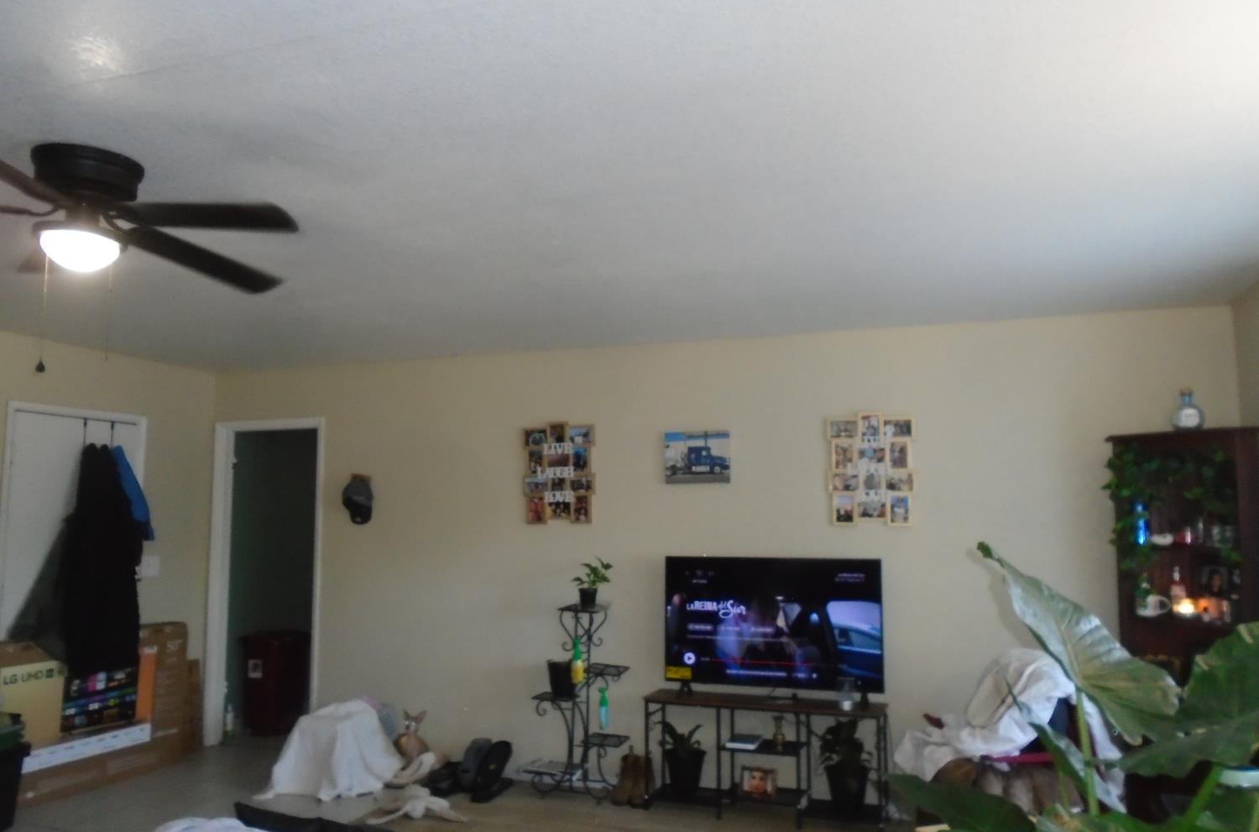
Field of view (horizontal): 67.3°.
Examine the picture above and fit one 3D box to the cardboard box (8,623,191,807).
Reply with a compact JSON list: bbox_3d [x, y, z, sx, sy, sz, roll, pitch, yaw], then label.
[{"bbox_3d":[-3.043,1.655,5.356,0.150,0.830,1.190,-3,-7,25],"label":"cardboard box"}]

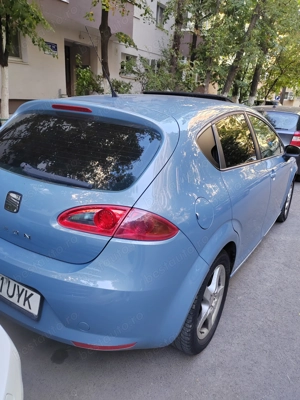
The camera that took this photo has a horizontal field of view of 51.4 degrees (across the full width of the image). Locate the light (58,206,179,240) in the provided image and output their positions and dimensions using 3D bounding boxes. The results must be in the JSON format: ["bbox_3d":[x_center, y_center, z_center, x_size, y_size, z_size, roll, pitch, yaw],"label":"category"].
[{"bbox_3d":[-0.144,0.075,1.325,0.520,0.137,0.130,6,18,7],"label":"light"}]

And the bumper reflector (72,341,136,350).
[{"bbox_3d":[-0.205,0.647,1.399,0.280,0.037,0.055,4,18,2],"label":"bumper reflector"}]

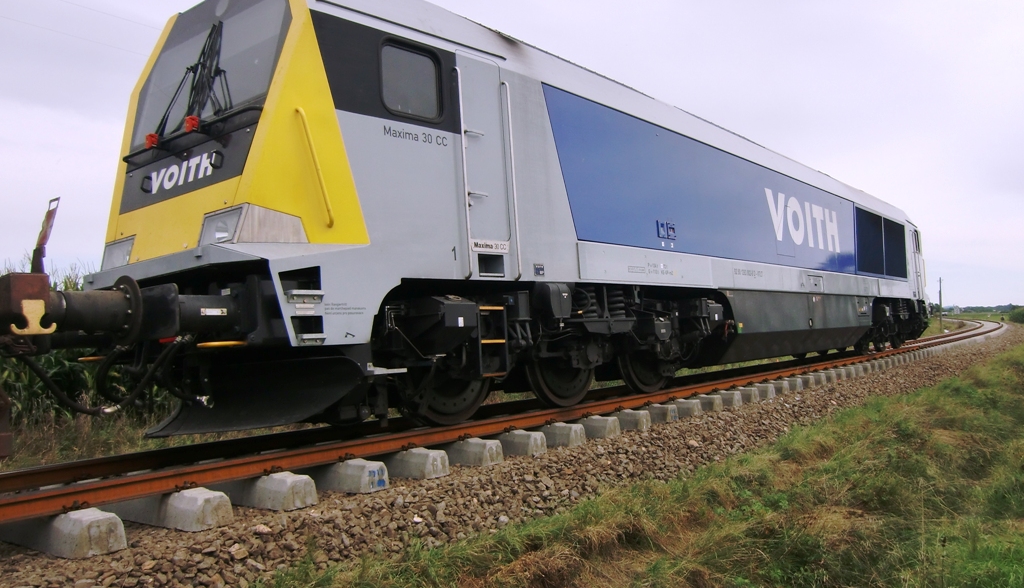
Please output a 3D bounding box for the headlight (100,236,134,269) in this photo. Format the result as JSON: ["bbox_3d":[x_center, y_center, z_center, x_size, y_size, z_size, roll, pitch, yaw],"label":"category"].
[{"bbox_3d":[-3.624,-0.363,6.548,0.520,0.290,0.150,-7,-6,40],"label":"headlight"}]

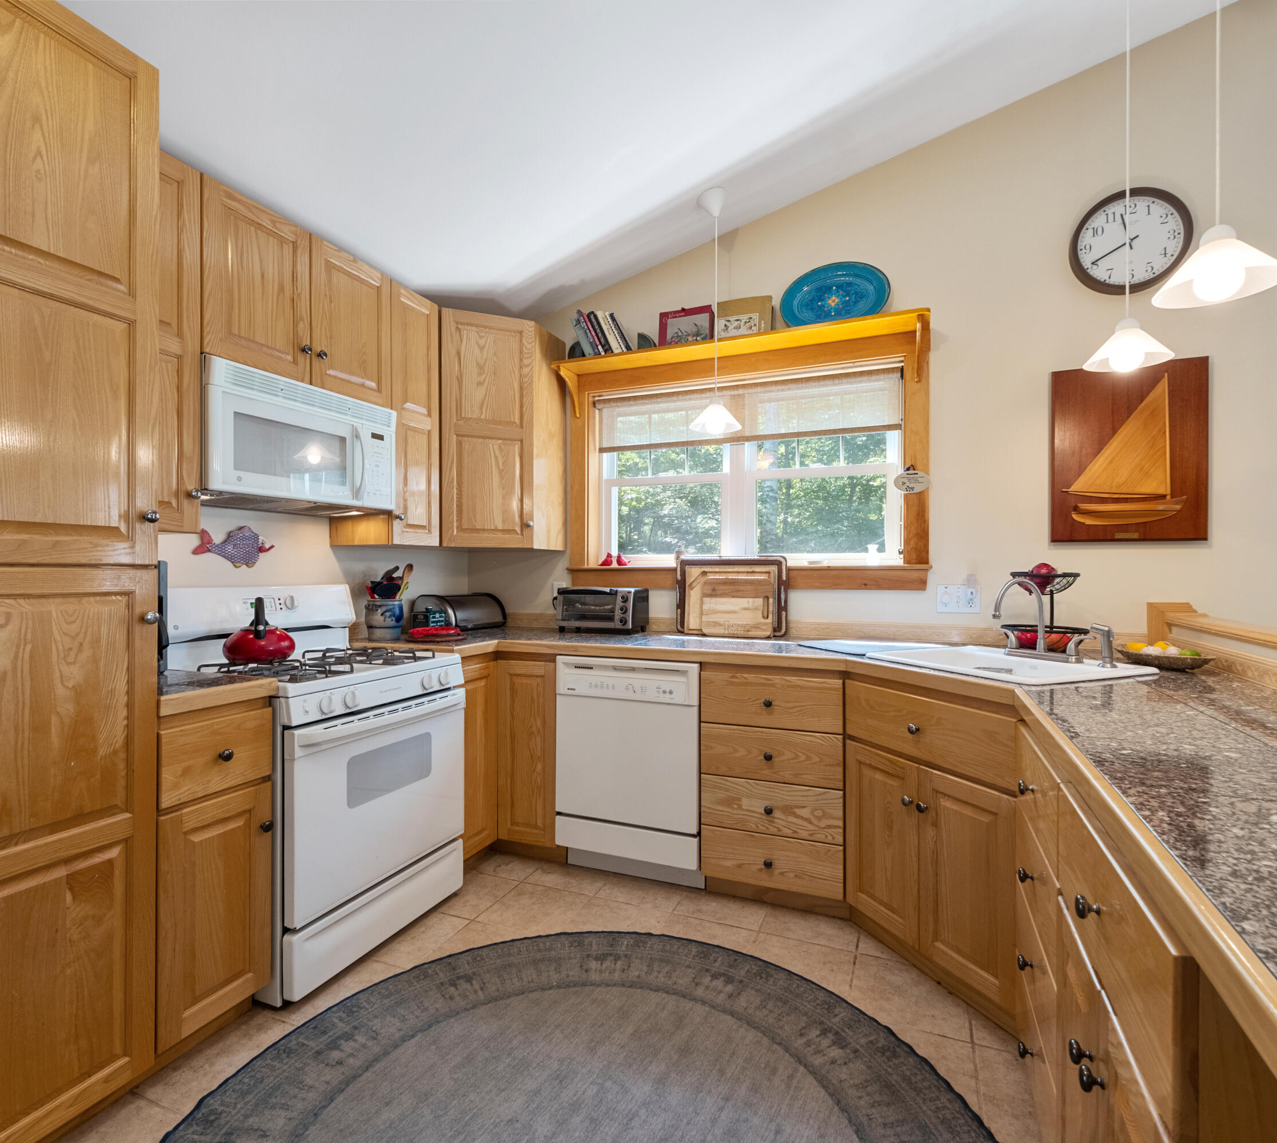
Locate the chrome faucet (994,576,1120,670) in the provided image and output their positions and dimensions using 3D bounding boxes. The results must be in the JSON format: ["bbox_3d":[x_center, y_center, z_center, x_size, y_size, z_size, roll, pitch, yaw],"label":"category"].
[{"bbox_3d":[1.223,0.151,2.069,0.250,0.255,0.390,0,0,-21],"label":"chrome faucet"}]

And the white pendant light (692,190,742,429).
[{"bbox_3d":[0.316,-1.050,2.717,0.212,0.990,0.212,0,0,0],"label":"white pendant light"}]

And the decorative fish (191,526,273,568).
[{"bbox_3d":[-1.444,-0.092,2.375,0.030,0.157,0.305,0,0,24],"label":"decorative fish"}]

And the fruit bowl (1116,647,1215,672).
[{"bbox_3d":[1.509,0.251,1.909,0.225,0.052,0.205,0,0,38],"label":"fruit bowl"}]

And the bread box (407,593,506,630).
[{"bbox_3d":[-0.900,0.204,3.346,0.271,0.177,0.377,0,0,24],"label":"bread box"}]

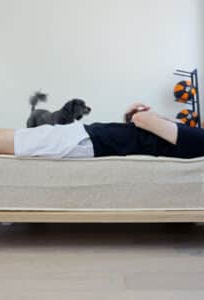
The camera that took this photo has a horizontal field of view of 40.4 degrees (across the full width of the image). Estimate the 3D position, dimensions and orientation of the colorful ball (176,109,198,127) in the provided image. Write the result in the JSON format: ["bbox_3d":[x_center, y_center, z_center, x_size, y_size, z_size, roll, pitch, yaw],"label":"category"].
[{"bbox_3d":[0.896,-0.309,2.900,0.230,0.230,0.230,0,0,0],"label":"colorful ball"}]

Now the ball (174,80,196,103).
[{"bbox_3d":[0.873,-0.610,2.900,0.230,0.230,0.230,0,0,0],"label":"ball"}]

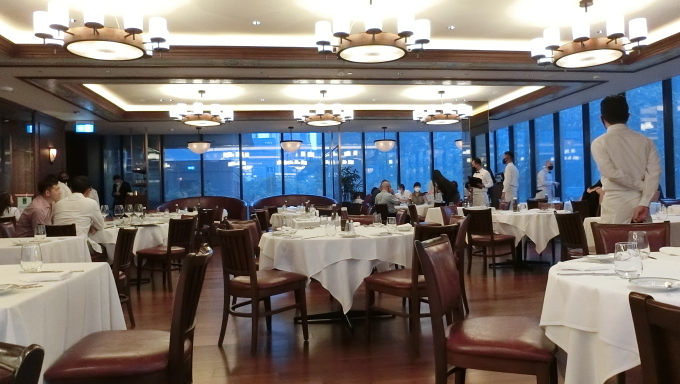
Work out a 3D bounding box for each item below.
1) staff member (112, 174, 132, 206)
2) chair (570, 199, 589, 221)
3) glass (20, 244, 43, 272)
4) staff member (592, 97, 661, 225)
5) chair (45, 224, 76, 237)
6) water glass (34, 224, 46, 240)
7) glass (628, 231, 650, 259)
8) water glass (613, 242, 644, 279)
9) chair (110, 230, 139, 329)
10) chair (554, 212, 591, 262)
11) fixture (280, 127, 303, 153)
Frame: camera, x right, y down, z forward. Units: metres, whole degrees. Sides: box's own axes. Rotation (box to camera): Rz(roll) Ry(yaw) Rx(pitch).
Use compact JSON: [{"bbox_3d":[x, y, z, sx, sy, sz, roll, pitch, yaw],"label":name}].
[{"bbox_3d":[-4.889,0.467,11.097,0.480,1.720,0.360,-2,-1,8],"label":"staff member"},{"bbox_3d":[4.268,0.616,8.242,0.540,0.880,0.470,-1,-1,-12],"label":"chair"},{"bbox_3d":[-1.438,0.307,2.290,0.087,0.125,0.087,-1,-1,0],"label":"glass"},{"bbox_3d":[1.923,0.211,3.279,0.500,1.720,0.360,-2,-1,21],"label":"staff member"},{"bbox_3d":[-2.681,0.759,4.972,0.470,0.880,0.540,-2,-1,13],"label":"chair"},{"bbox_3d":[-2.641,0.351,4.330,0.088,0.125,0.088,-1,-1,0],"label":"water glass"},{"bbox_3d":[1.342,0.240,2.200,0.086,0.125,0.086,-1,-1,0],"label":"glass"},{"bbox_3d":[1.005,0.241,1.710,0.098,0.120,0.098,-1,-1,0],"label":"water glass"},{"bbox_3d":[-1.953,0.742,4.010,0.550,0.880,0.460,-1,-1,-3],"label":"chair"},{"bbox_3d":[2.501,0.631,4.858,0.550,0.880,0.460,-1,-1,-7],"label":"chair"},{"bbox_3d":[-1.237,-1.323,12.607,0.580,0.642,0.580,-1,-1,-8],"label":"fixture"}]

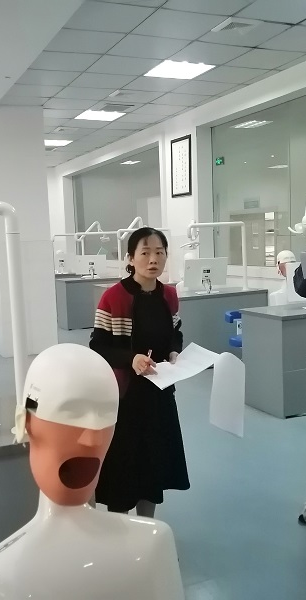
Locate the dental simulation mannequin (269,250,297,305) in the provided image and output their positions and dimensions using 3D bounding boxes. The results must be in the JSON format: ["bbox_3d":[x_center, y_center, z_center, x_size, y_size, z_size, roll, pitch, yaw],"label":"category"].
[{"bbox_3d":[1.281,-0.143,5.600,0.430,0.630,0.270,-6,7,-28],"label":"dental simulation mannequin"}]

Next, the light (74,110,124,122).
[{"bbox_3d":[-0.695,-2.503,8.109,0.600,0.070,0.600,-5,7,-23],"label":"light"}]

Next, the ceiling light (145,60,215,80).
[{"bbox_3d":[0.254,-2.297,5.973,0.600,0.070,0.600,-5,7,-23],"label":"ceiling light"}]

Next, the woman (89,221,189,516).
[{"bbox_3d":[-0.051,0.390,2.930,0.480,1.500,0.380,-5,7,-25],"label":"woman"}]

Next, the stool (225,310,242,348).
[{"bbox_3d":[0.885,0.464,5.716,0.540,0.700,0.540,-3,6,-7],"label":"stool"}]

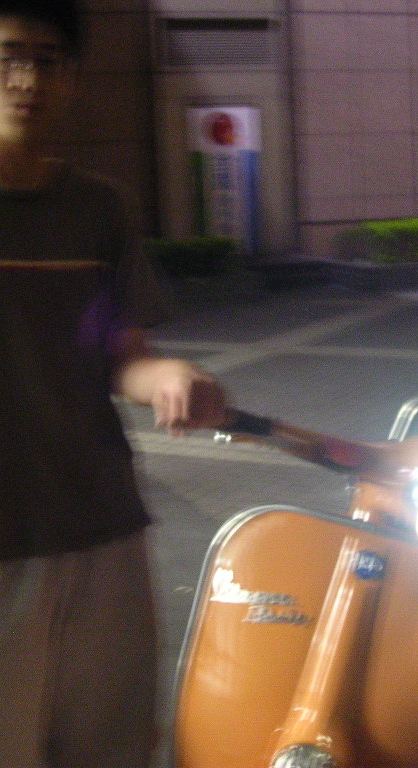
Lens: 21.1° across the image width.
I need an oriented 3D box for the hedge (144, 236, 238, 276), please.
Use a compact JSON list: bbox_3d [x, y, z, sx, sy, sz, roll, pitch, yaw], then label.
[{"bbox_3d":[-0.550,-1.450,13.100,1.900,0.520,0.800,-12,14,-43],"label":"hedge"}]

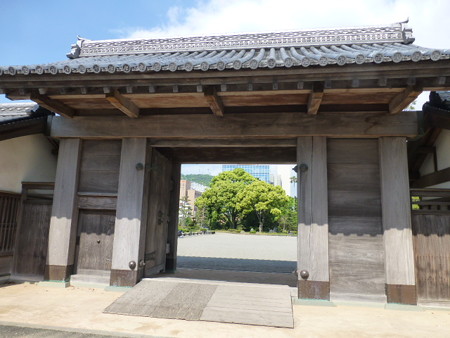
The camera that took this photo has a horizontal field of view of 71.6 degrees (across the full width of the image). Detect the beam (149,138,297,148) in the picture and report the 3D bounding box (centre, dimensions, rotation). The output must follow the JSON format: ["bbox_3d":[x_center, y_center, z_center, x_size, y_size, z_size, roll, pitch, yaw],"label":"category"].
[{"bbox_3d":[-0.074,-0.587,7.390,3.466,0.200,0.220,0,-9,9],"label":"beam"}]

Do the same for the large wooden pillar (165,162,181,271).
[{"bbox_3d":[-1.579,1.446,9.436,0.356,3.177,0.372,1,-9,8],"label":"large wooden pillar"}]

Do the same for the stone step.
[{"bbox_3d":[-2.821,2.424,6.812,0.980,0.208,0.295,1,-9,8],"label":"stone step"}]

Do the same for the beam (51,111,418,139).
[{"bbox_3d":[-0.090,-0.874,6.668,7.595,0.471,0.480,1,-9,8],"label":"beam"}]

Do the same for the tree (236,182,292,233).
[{"bbox_3d":[4.294,4.220,35.423,6.200,5.750,5.600,1,-9,7],"label":"tree"}]

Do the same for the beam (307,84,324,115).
[{"bbox_3d":[1.783,-1.379,6.172,0.170,0.230,1.120,0,-9,9],"label":"beam"}]

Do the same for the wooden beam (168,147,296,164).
[{"bbox_3d":[0.270,-0.321,9.282,3.800,0.430,0.240,0,-9,9],"label":"wooden beam"}]

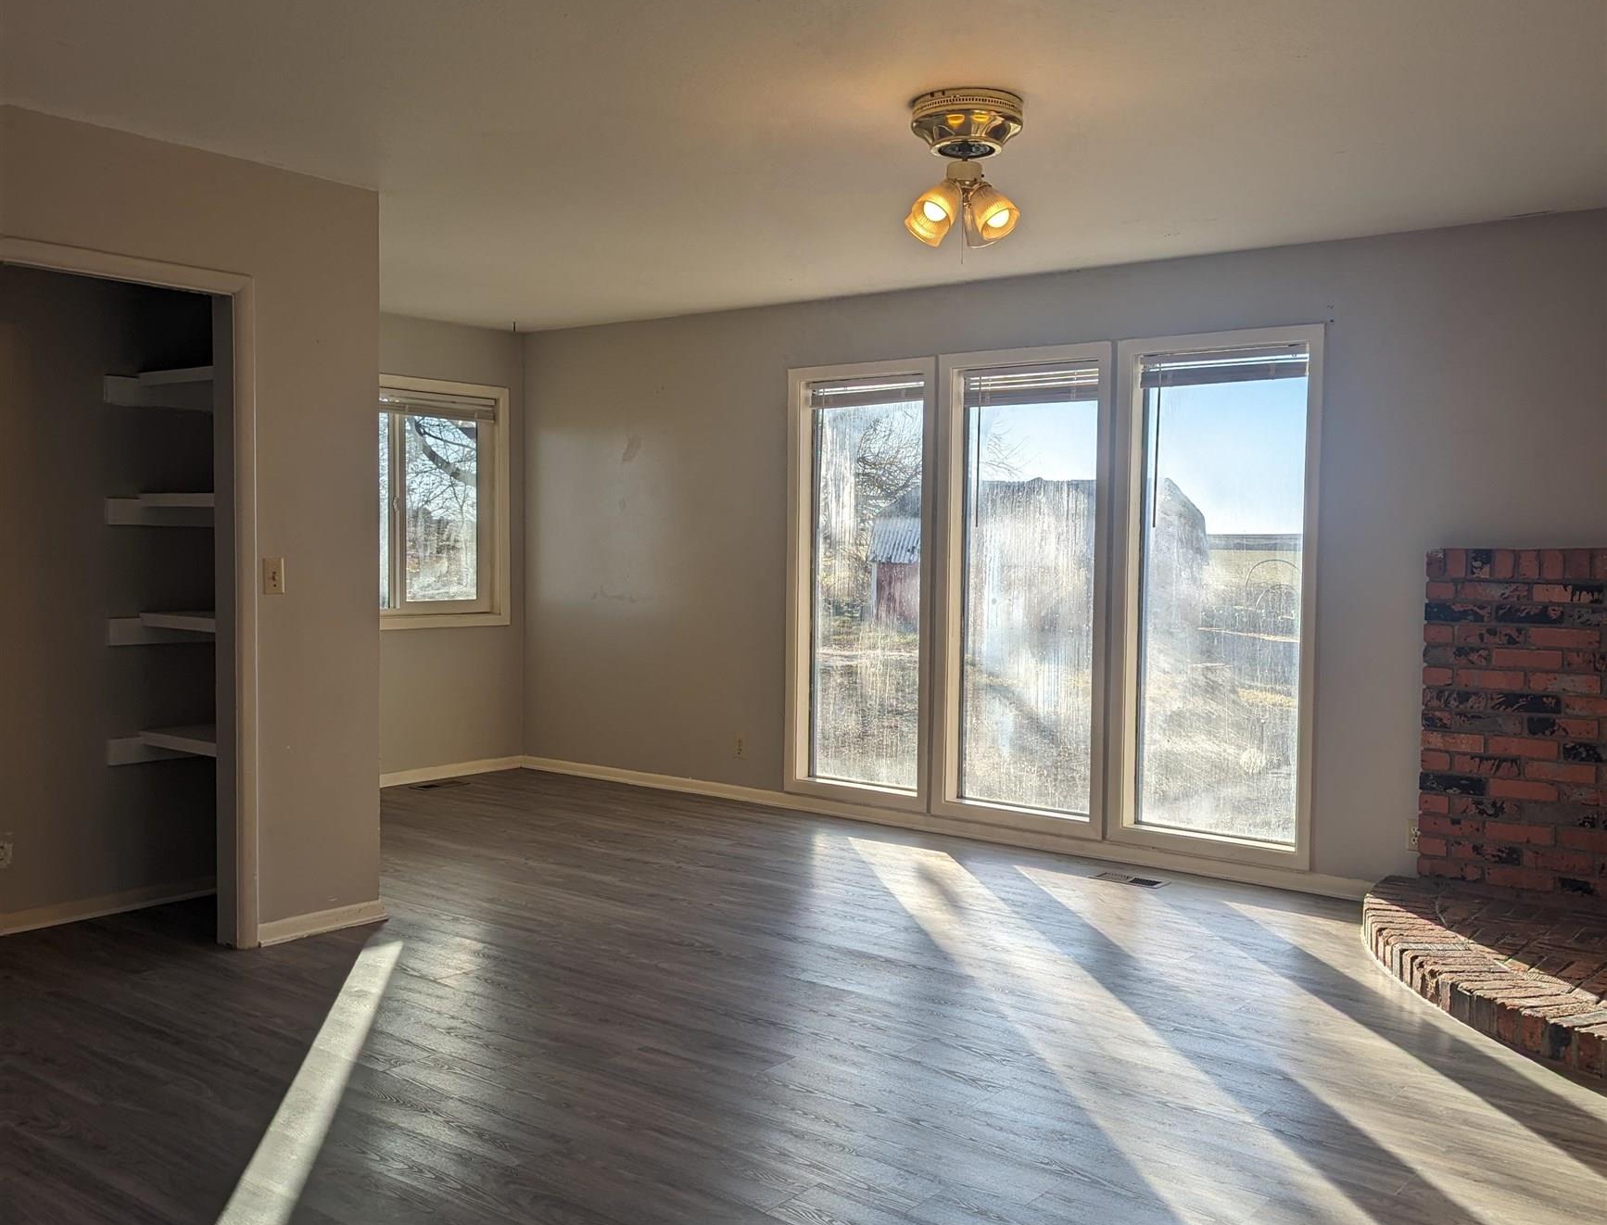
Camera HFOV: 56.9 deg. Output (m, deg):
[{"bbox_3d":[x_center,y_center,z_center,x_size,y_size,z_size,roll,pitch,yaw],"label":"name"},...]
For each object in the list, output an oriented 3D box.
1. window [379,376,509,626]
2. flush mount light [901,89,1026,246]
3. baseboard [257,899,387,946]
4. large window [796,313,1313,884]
[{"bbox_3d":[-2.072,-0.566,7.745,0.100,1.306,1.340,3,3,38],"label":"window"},{"bbox_3d":[0.426,-1.137,3.862,0.295,0.360,0.295,1,3,6],"label":"flush mount light"},{"bbox_3d":[-1.556,1.017,4.853,0.018,0.070,0.475,3,3,38],"label":"baseboard"},{"bbox_3d":[0.944,-0.098,6.385,2.568,2.049,0.110,3,3,38],"label":"large window"}]

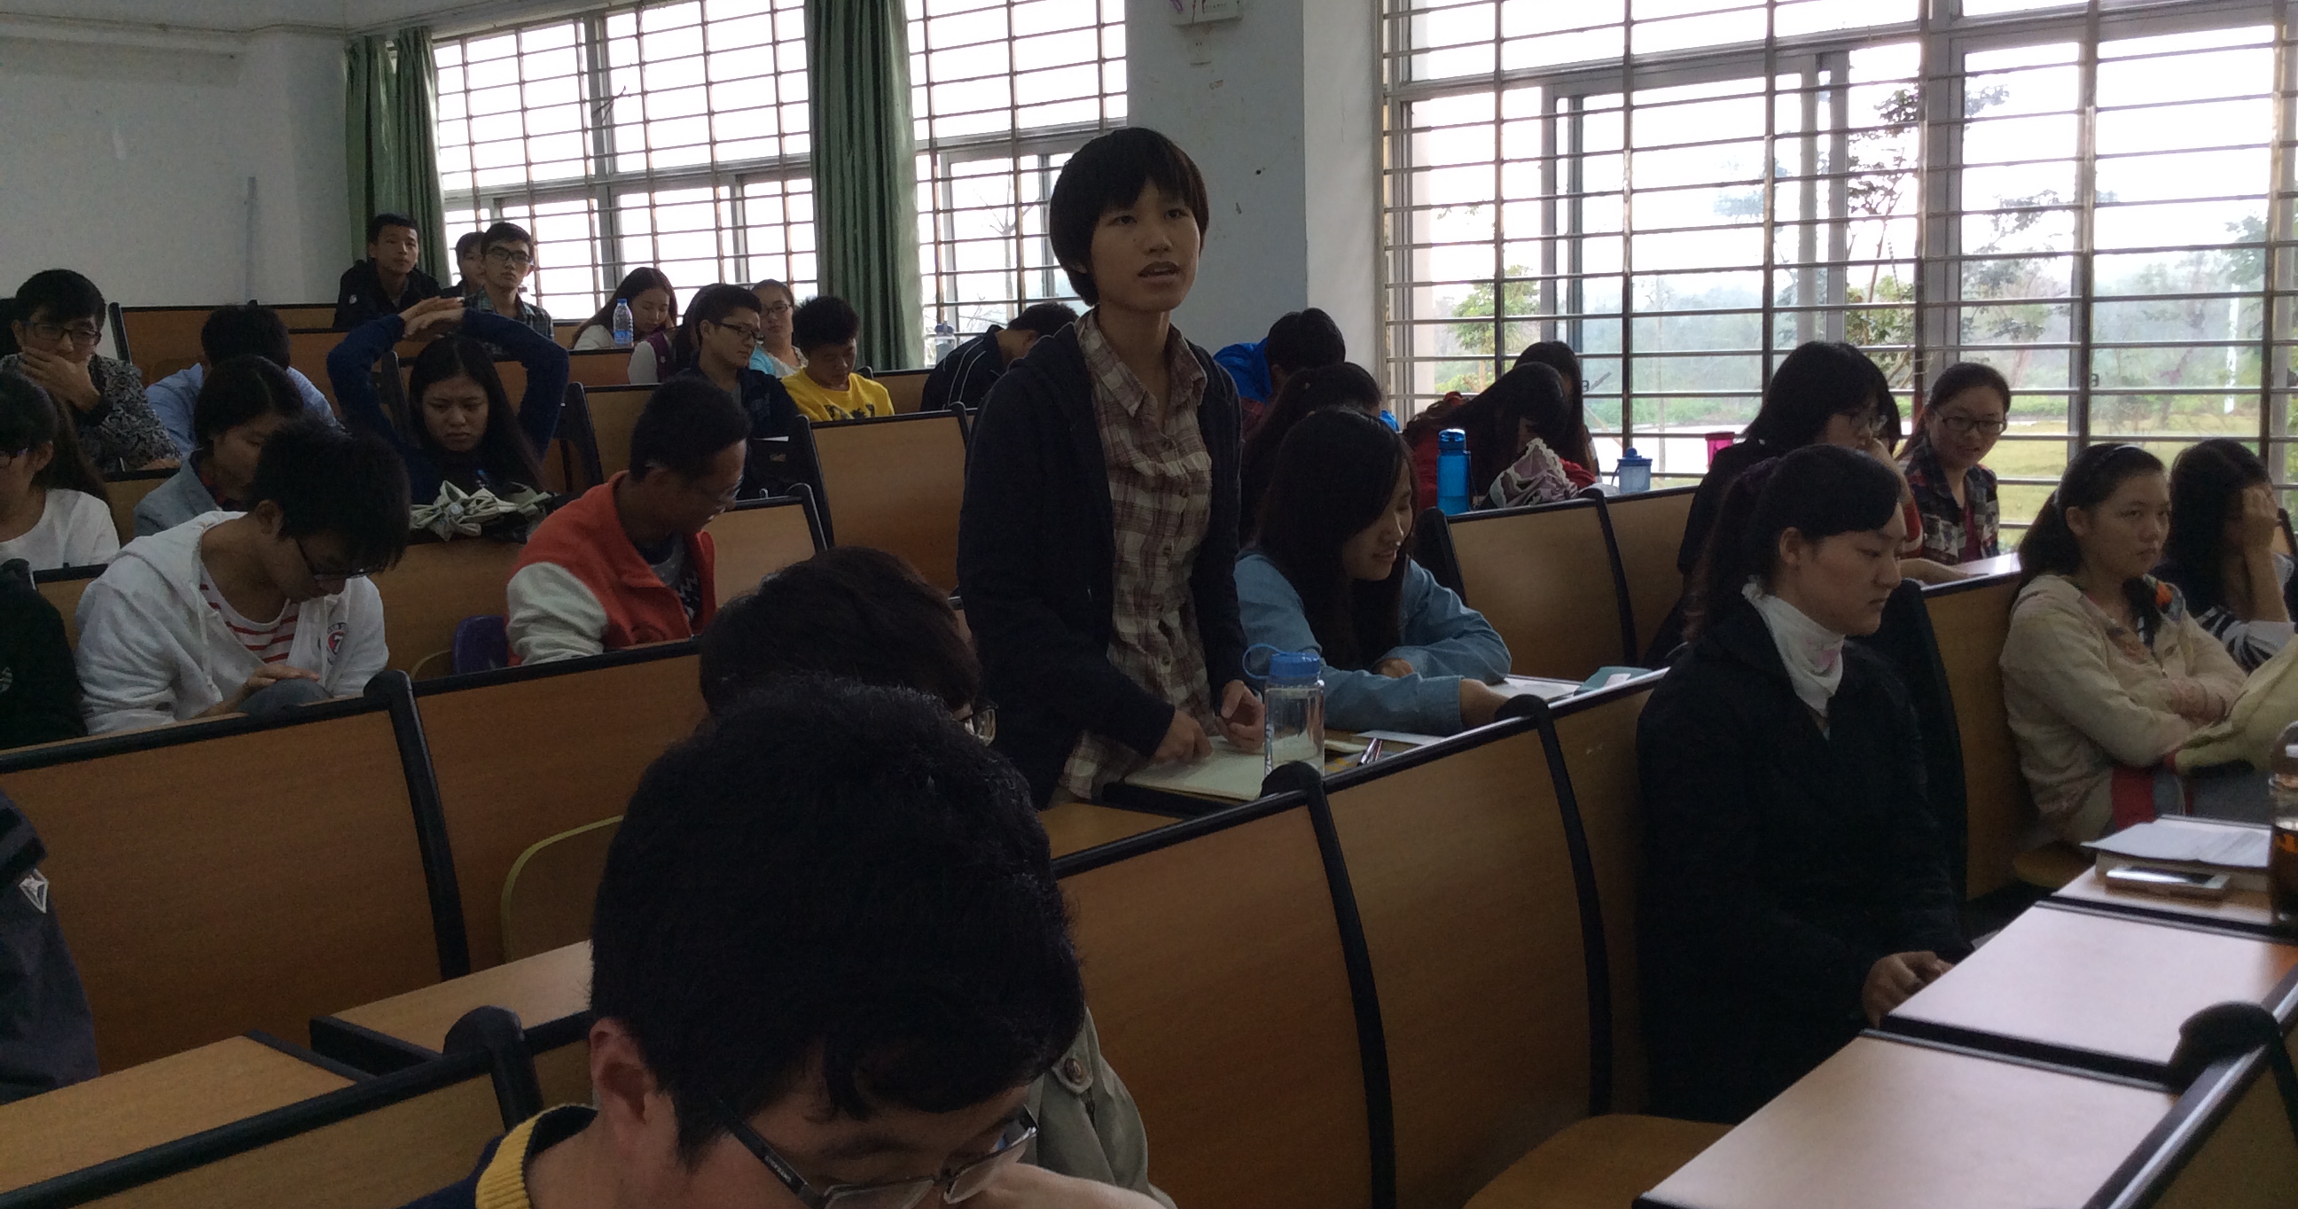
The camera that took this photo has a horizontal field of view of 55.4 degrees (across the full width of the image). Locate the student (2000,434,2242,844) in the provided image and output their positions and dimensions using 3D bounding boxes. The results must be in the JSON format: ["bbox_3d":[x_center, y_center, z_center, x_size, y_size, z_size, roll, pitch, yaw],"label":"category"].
[{"bbox_3d":[1.822,0.307,3.756,0.720,1.164,0.470,5,10,43],"label":"student"}]

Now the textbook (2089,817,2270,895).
[{"bbox_3d":[1.212,0.285,2.492,0.190,0.030,0.240,4,9,39],"label":"textbook"}]

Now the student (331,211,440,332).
[{"bbox_3d":[-2.830,-0.886,8.496,0.750,1.246,0.480,4,9,39],"label":"student"}]

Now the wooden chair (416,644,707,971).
[{"bbox_3d":[-0.570,0.528,2.753,0.420,0.913,0.520,4,9,39],"label":"wooden chair"}]

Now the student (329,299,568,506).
[{"bbox_3d":[-1.296,-0.015,4.476,0.520,1.213,0.750,-7,9,-39],"label":"student"}]

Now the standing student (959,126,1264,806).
[{"bbox_3d":[-0.032,0.174,2.818,0.380,1.569,0.450,5,10,41],"label":"standing student"}]

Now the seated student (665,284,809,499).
[{"bbox_3d":[-1.063,-0.332,6.314,0.780,1.177,0.480,4,9,39],"label":"seated student"}]

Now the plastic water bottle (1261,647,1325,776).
[{"bbox_3d":[0.168,0.138,2.503,0.070,0.174,0.070,-2,7,0],"label":"plastic water bottle"}]

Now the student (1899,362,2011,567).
[{"bbox_3d":[2.191,-0.042,5.664,0.460,1.168,0.680,-6,8,-31],"label":"student"}]

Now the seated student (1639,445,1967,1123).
[{"bbox_3d":[0.987,0.422,2.752,0.720,1.232,0.460,4,9,39],"label":"seated student"}]

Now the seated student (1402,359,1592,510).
[{"bbox_3d":[0.936,-0.080,5.694,0.820,1.111,0.480,4,9,39],"label":"seated student"}]

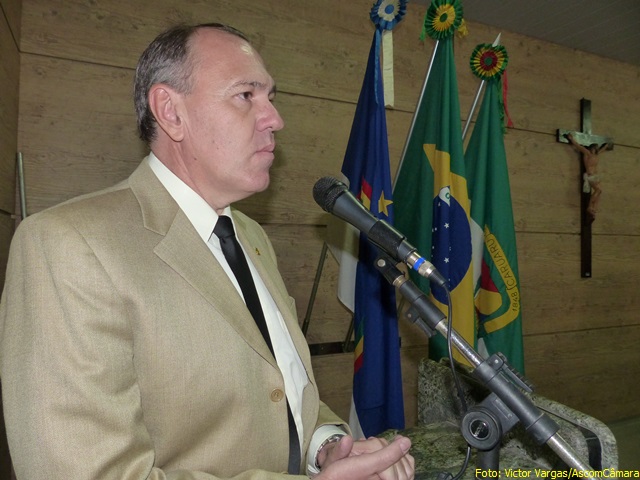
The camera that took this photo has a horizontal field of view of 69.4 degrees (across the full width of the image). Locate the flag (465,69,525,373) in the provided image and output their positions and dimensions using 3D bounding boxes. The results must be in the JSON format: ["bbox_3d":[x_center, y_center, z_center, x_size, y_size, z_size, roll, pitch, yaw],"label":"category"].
[{"bbox_3d":[0.845,0.030,2.280,0.340,1.760,0.220,0,-2,-5],"label":"flag"}]

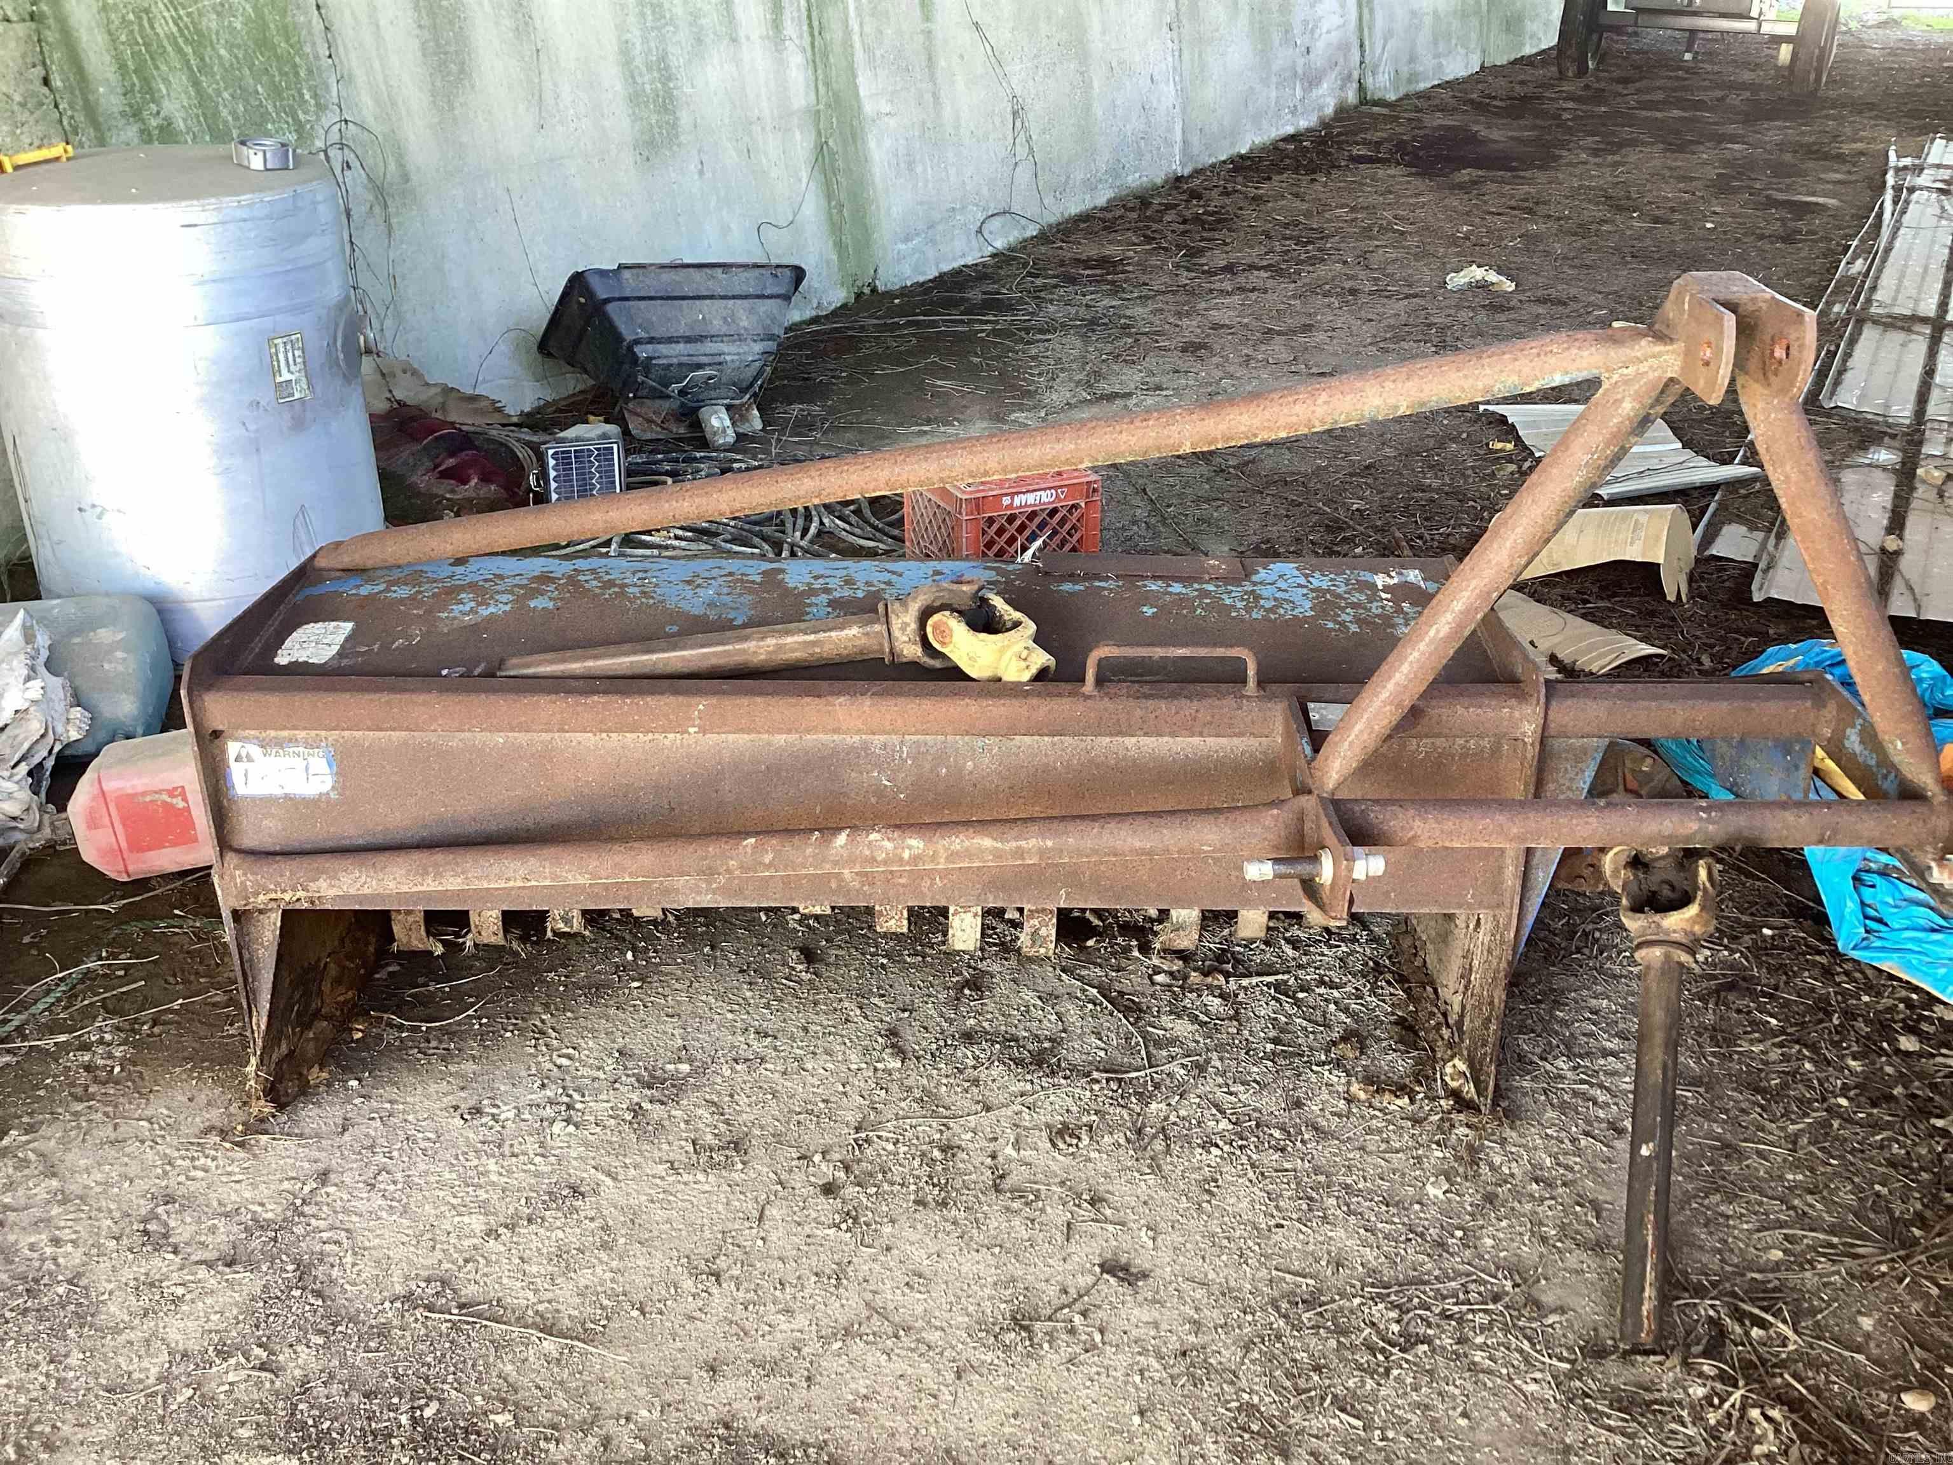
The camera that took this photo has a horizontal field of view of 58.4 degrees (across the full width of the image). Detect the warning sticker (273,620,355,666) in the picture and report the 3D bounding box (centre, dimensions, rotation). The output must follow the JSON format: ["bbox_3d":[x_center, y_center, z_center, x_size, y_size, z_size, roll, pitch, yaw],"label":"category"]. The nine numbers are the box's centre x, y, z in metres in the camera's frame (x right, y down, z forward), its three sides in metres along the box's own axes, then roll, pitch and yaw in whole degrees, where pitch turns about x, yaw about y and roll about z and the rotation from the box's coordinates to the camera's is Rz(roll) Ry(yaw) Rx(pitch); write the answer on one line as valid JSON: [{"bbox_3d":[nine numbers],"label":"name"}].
[{"bbox_3d":[-0.836,-0.113,2.210,0.068,0.004,0.105,1,33,0],"label":"warning sticker"}]

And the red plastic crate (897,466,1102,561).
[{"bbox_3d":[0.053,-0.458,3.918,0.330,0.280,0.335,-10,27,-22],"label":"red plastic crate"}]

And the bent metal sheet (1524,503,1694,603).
[{"bbox_3d":[1.355,-0.406,3.932,0.440,0.200,0.200,4,25,7],"label":"bent metal sheet"}]

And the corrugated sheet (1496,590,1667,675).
[{"bbox_3d":[1.173,-0.252,3.751,0.330,0.075,0.490,-13,28,-26],"label":"corrugated sheet"}]

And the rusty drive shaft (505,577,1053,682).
[{"bbox_3d":[-0.240,-0.103,2.125,0.670,0.110,0.125,-3,25,-4],"label":"rusty drive shaft"}]

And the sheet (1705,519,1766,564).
[{"bbox_3d":[1.845,-0.445,4.215,0.150,0.020,0.270,14,28,27],"label":"sheet"}]

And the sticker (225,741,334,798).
[{"bbox_3d":[-0.832,0.045,2.090,0.130,0.072,0.004,1,25,0],"label":"sticker"}]

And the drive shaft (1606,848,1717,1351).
[{"bbox_3d":[0.787,0.396,2.022,0.115,0.115,0.630,8,55,15],"label":"drive shaft"}]

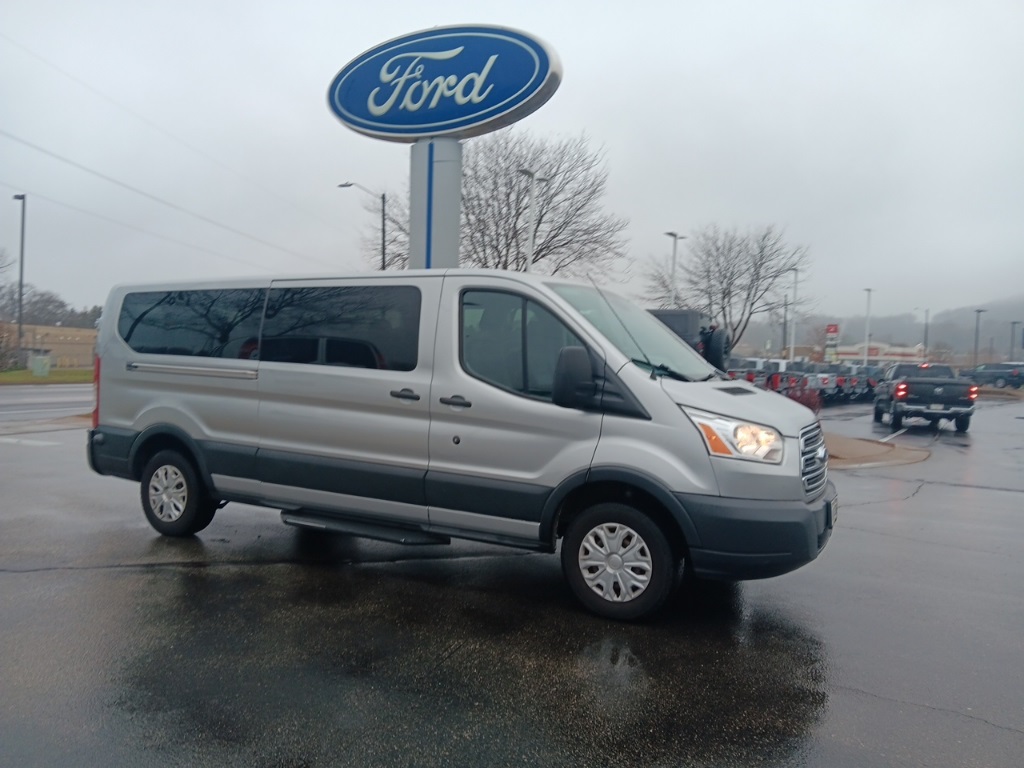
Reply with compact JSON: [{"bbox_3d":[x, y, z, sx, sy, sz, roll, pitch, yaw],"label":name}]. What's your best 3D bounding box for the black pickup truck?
[{"bbox_3d":[12.656,0.356,23.938,2.060,1.949,5.853,2,1,18],"label":"black pickup truck"}]

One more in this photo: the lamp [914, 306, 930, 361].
[{"bbox_3d":[43.342,-3.525,81.780,1.600,9.200,0.400,3,1,27],"label":"lamp"}]

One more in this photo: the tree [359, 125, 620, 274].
[{"bbox_3d":[-0.990,-4.444,29.361,10.200,10.400,9.800,2,1,0],"label":"tree"}]

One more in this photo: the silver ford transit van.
[{"bbox_3d":[-0.640,0.226,6.140,5.970,2.110,2.120,3,1,27],"label":"silver ford transit van"}]

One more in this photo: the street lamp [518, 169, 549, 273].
[{"bbox_3d":[0.585,-3.228,26.475,0.420,8.200,1.250,3,2,41],"label":"street lamp"}]

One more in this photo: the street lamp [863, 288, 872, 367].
[{"bbox_3d":[26.912,-3.053,58.278,0.420,8.200,1.250,3,2,41],"label":"street lamp"}]

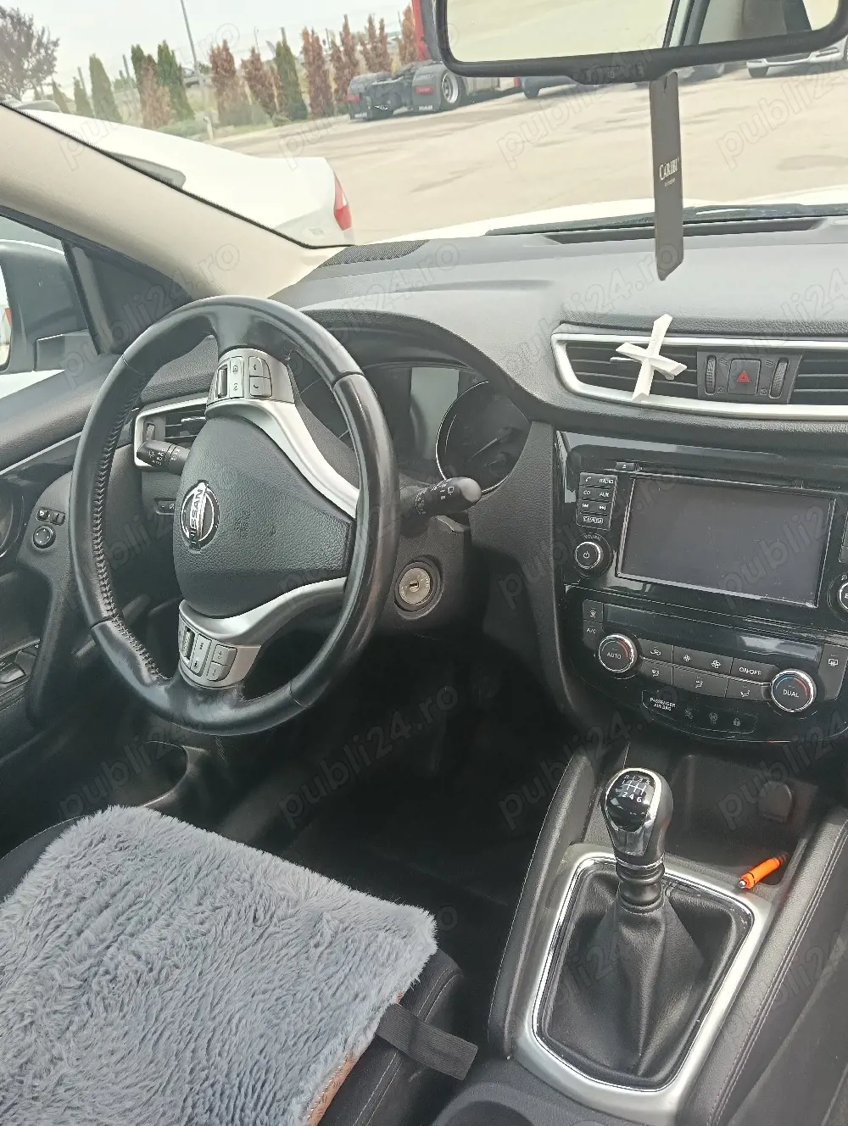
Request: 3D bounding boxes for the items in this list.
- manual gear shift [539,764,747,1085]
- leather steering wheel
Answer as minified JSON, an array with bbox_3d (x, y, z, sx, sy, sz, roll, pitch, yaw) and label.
[{"bbox_3d":[0.142,0.243,0.636,0.142,0.187,0.148,10,43,31],"label":"manual gear shift"},{"bbox_3d":[-0.164,-0.042,0.778,0.370,0.370,0.090,10,5,31],"label":"leather steering wheel"}]

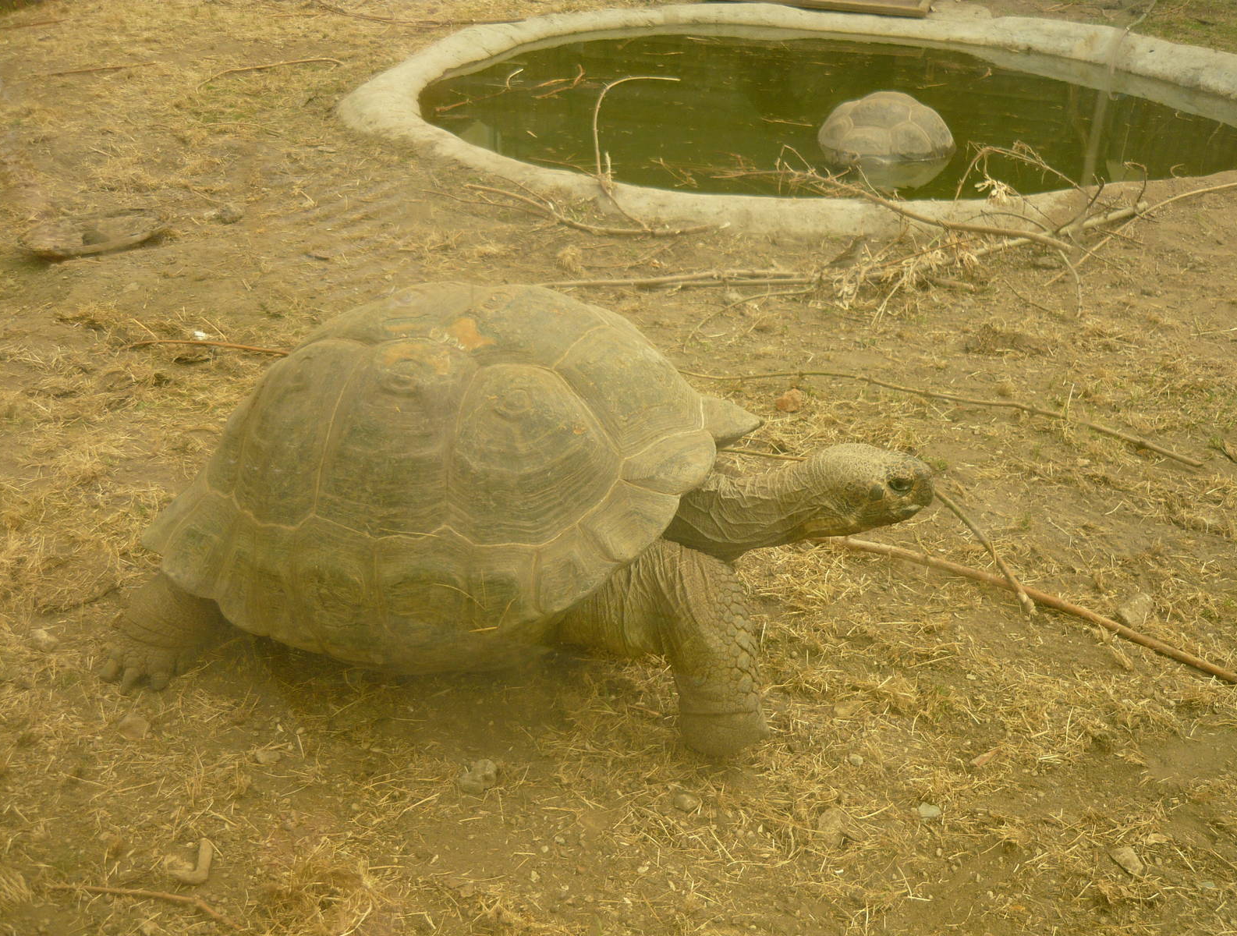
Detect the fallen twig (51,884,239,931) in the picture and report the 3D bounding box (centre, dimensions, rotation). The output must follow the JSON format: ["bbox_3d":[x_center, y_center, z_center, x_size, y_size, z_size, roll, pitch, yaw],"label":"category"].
[{"bbox_3d":[-0.712,0.650,1.802,0.332,0.020,0.042,7,29,12],"label":"fallen twig"}]

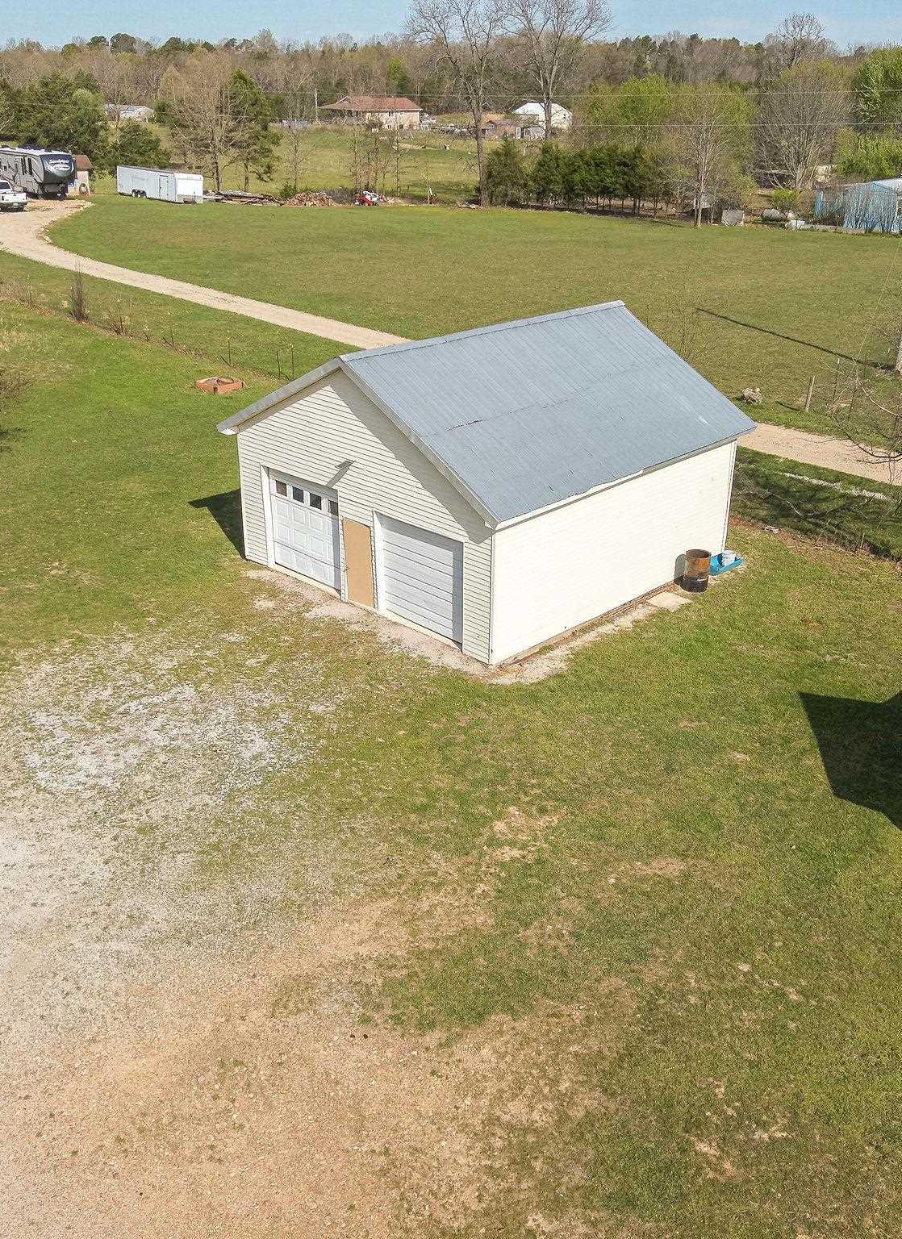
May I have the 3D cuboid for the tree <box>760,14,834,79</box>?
[{"bbox_3d":[51.373,-79.807,170.988,11.239,18.846,11.239,1,25,0],"label":"tree"}]

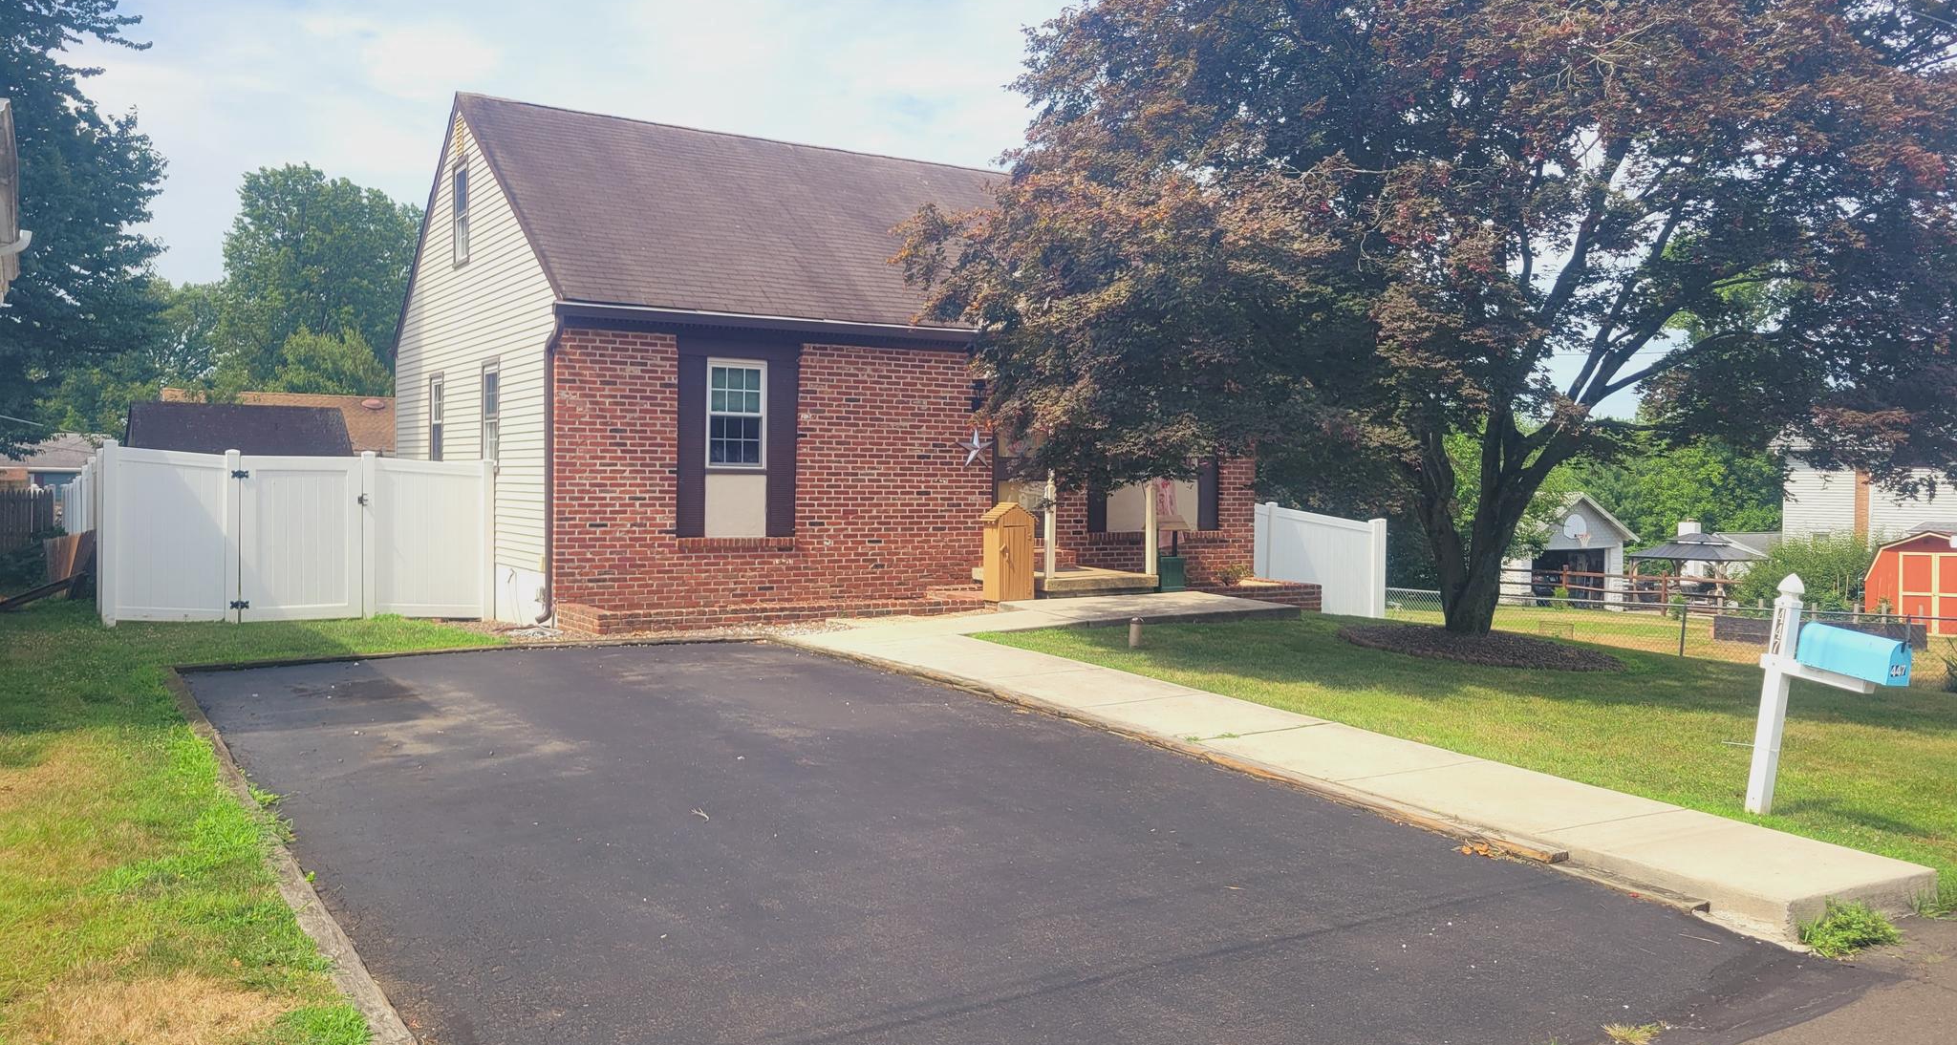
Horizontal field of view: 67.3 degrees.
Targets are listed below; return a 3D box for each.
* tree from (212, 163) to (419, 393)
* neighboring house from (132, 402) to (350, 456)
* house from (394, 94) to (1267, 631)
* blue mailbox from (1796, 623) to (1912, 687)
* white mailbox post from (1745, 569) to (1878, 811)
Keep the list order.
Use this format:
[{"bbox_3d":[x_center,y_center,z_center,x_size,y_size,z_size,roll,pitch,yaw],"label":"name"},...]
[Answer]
[{"bbox_3d":[-27.706,-7.721,62.214,9.600,14.940,9.600,0,2,-33],"label":"tree"},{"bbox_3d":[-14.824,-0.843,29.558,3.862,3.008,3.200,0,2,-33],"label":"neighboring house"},{"bbox_3d":[-2.260,-2.205,20.867,9.919,6.374,8.557,0,2,-33],"label":"house"},{"bbox_3d":[4.524,0.676,7.584,0.168,0.219,0.487,1,8,-25],"label":"blue mailbox"},{"bbox_3d":[4.420,0.964,7.793,0.104,1.337,0.592,1,8,-25],"label":"white mailbox post"}]

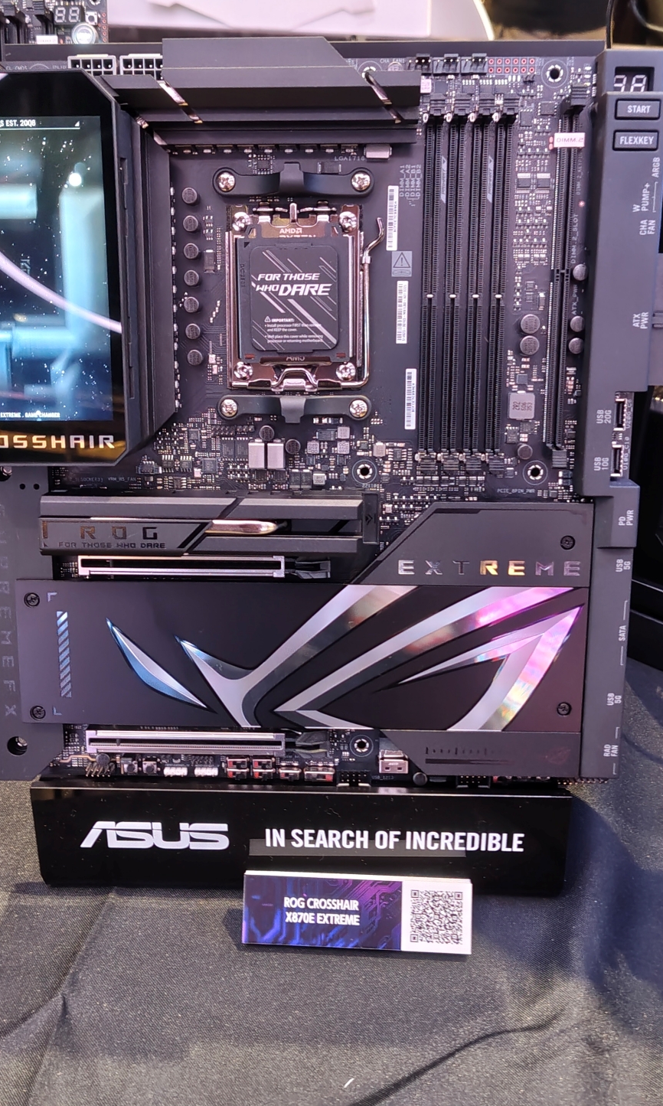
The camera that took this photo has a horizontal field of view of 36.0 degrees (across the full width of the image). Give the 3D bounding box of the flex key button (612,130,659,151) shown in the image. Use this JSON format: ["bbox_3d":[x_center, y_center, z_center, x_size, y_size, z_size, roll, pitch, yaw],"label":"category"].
[{"bbox_3d":[0.116,-0.156,0.387,0.016,0.007,0.004,1,12,2],"label":"flex key button"}]

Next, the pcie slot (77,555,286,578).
[{"bbox_3d":[-0.064,0.004,0.442,0.089,0.009,0.011,1,12,2],"label":"pcie slot"}]

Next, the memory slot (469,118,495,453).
[{"bbox_3d":[0.059,-0.107,0.415,0.007,0.136,0.009,1,12,2],"label":"memory slot"}]

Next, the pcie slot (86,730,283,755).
[{"bbox_3d":[-0.064,0.083,0.459,0.089,0.009,0.011,1,12,2],"label":"pcie slot"}]

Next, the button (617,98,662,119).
[{"bbox_3d":[0.115,-0.167,0.383,0.016,0.007,0.004,1,12,2],"label":"button"}]

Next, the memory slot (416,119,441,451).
[{"bbox_3d":[0.041,-0.107,0.415,0.007,0.136,0.009,1,12,2],"label":"memory slot"}]

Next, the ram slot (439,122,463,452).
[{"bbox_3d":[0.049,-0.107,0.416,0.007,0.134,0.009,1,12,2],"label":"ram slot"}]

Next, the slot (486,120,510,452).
[{"bbox_3d":[0.069,-0.107,0.414,0.007,0.136,0.009,1,12,2],"label":"slot"}]

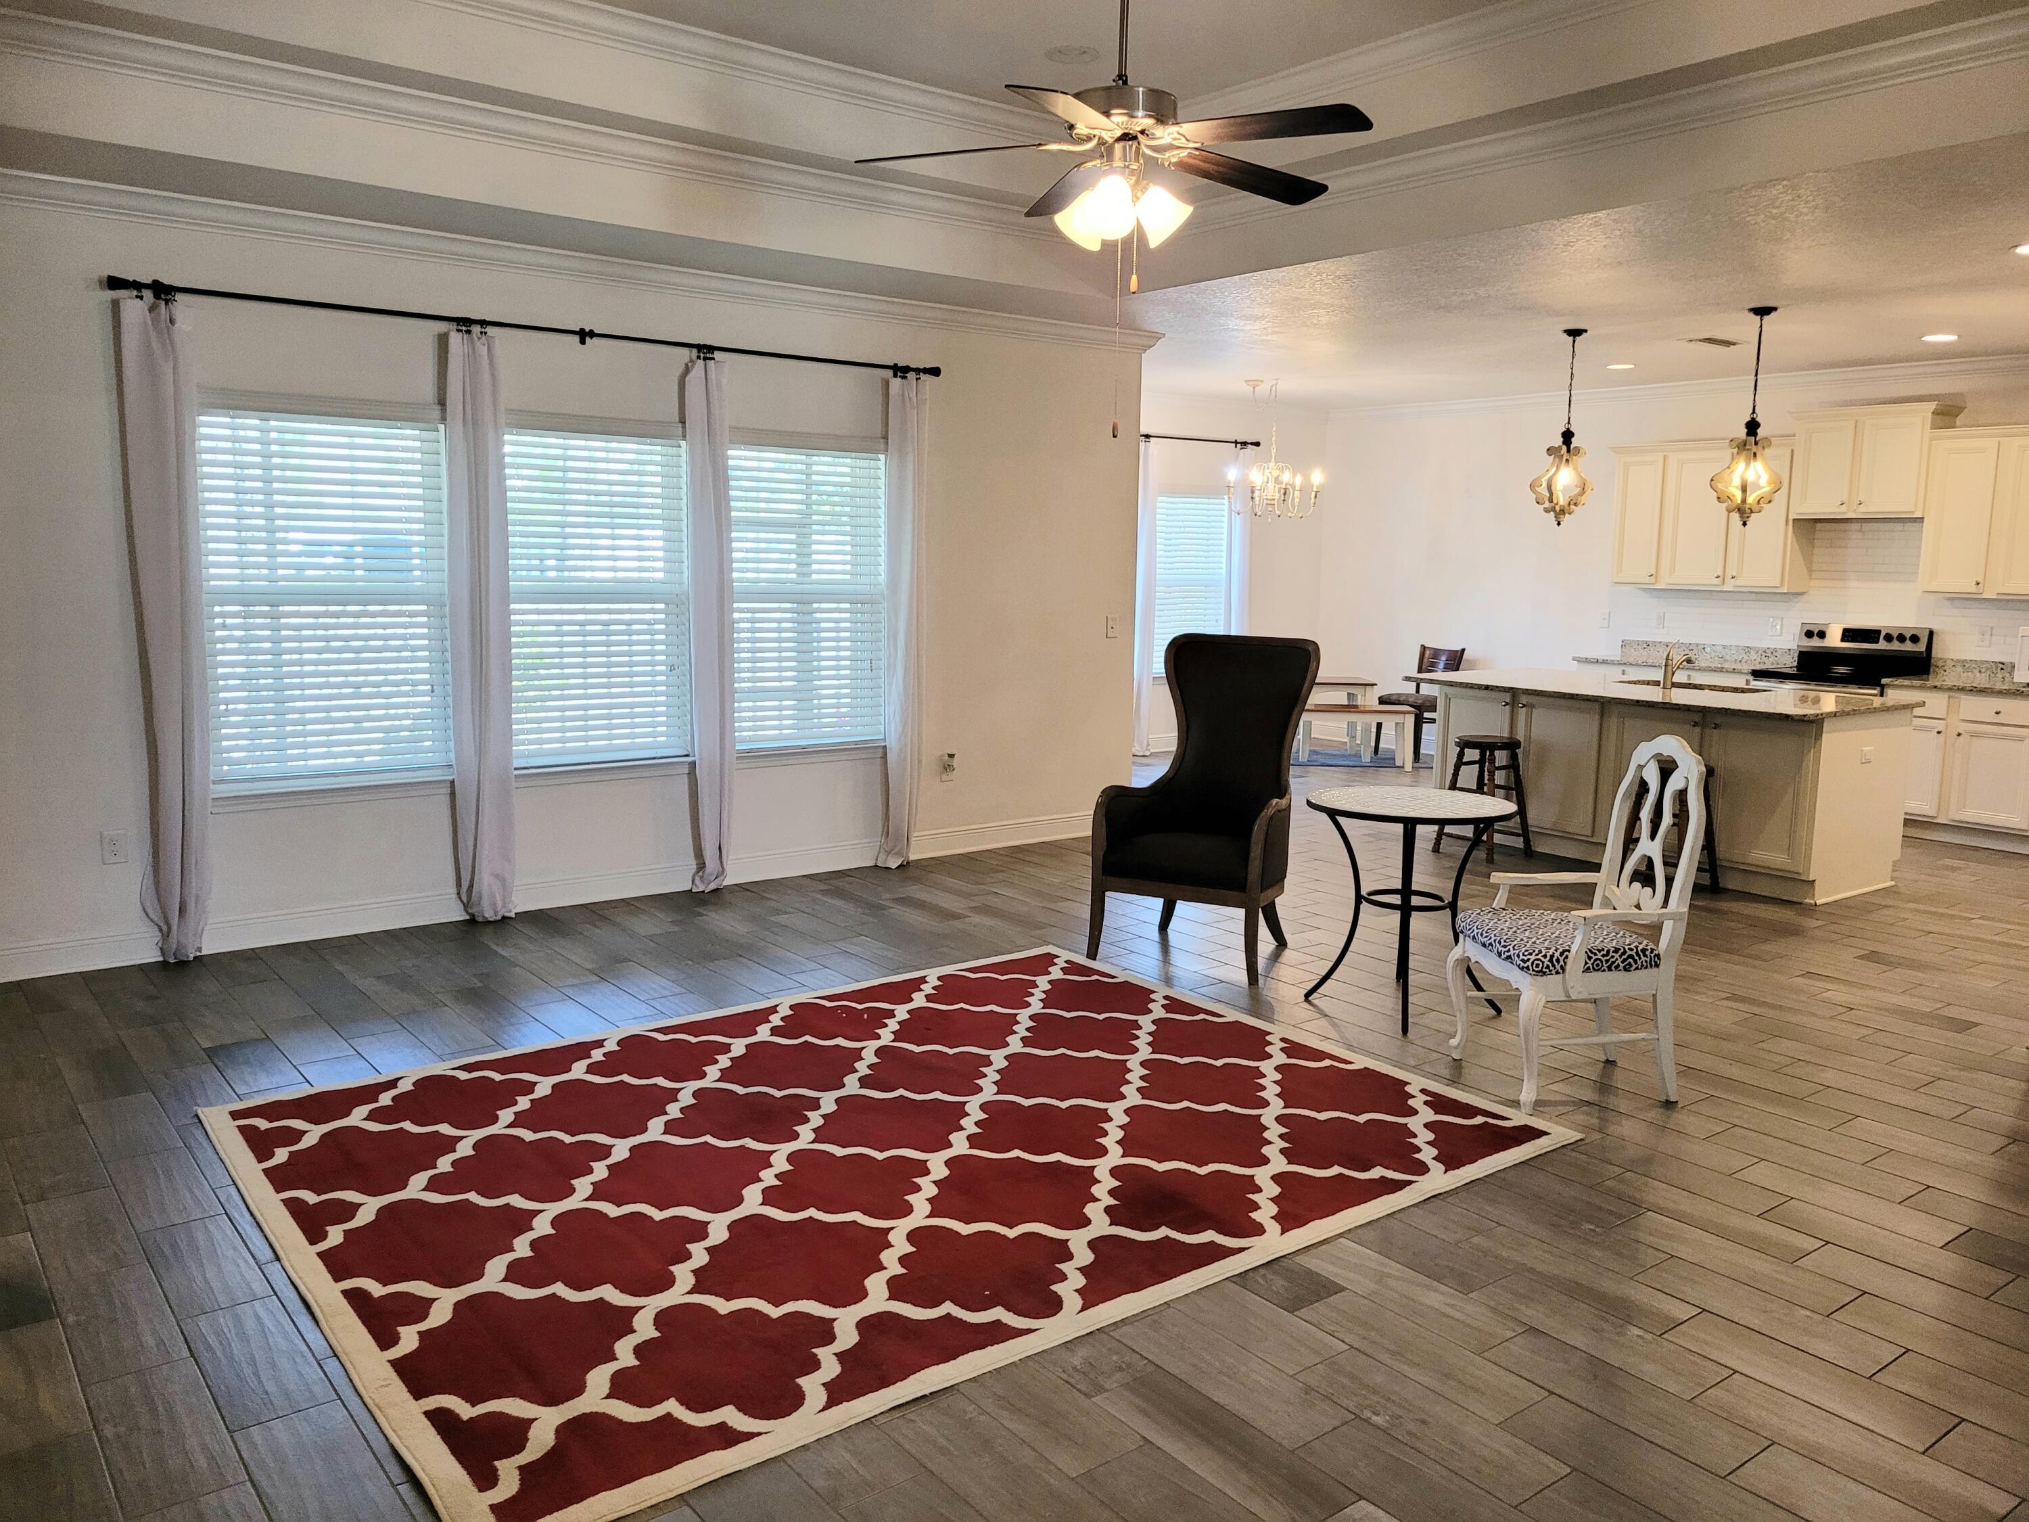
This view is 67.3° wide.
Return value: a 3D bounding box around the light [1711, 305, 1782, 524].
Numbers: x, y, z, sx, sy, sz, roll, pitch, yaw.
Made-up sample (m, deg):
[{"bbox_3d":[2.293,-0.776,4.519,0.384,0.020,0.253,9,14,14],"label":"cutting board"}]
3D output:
[{"bbox_3d":[3.561,-1.651,7.333,0.340,1.015,0.340,-5,9,-38],"label":"light"}]

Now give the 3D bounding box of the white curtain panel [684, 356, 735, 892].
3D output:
[{"bbox_3d":[-1.369,-0.584,6.882,0.200,2.375,0.100,-5,9,-38],"label":"white curtain panel"}]

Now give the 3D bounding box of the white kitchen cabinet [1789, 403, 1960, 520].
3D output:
[{"bbox_3d":[5.255,-1.821,9.356,0.360,0.660,0.810,-5,9,-38],"label":"white kitchen cabinet"}]

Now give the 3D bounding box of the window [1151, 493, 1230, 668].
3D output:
[{"bbox_3d":[1.382,-1.399,12.084,0.880,1.430,0.100,-5,10,-38],"label":"window"}]

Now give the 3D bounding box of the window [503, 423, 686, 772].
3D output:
[{"bbox_3d":[-1.792,-0.698,6.439,0.880,1.420,0.070,-5,10,-38],"label":"window"}]

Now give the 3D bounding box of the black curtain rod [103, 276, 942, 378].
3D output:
[{"bbox_3d":[-1.716,-1.726,6.212,3.450,0.065,0.100,-5,10,-38],"label":"black curtain rod"}]

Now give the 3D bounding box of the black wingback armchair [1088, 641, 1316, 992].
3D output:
[{"bbox_3d":[0.754,0.155,5.964,0.710,1.225,0.710,5,8,28],"label":"black wingback armchair"}]

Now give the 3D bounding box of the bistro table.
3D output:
[{"bbox_3d":[1.355,0.501,5.249,0.700,0.714,0.700,1,8,0],"label":"bistro table"}]

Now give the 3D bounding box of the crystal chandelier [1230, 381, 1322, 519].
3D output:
[{"bbox_3d":[1.760,-2.096,10.324,0.610,0.950,0.610,1,7,0],"label":"crystal chandelier"}]

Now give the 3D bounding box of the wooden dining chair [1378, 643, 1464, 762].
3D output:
[{"bbox_3d":[3.191,-0.456,11.961,0.500,0.890,0.450,-2,8,-24],"label":"wooden dining chair"}]

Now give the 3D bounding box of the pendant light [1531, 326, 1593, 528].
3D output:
[{"bbox_3d":[2.948,-1.760,8.083,0.340,1.010,0.340,-5,9,-38],"label":"pendant light"}]

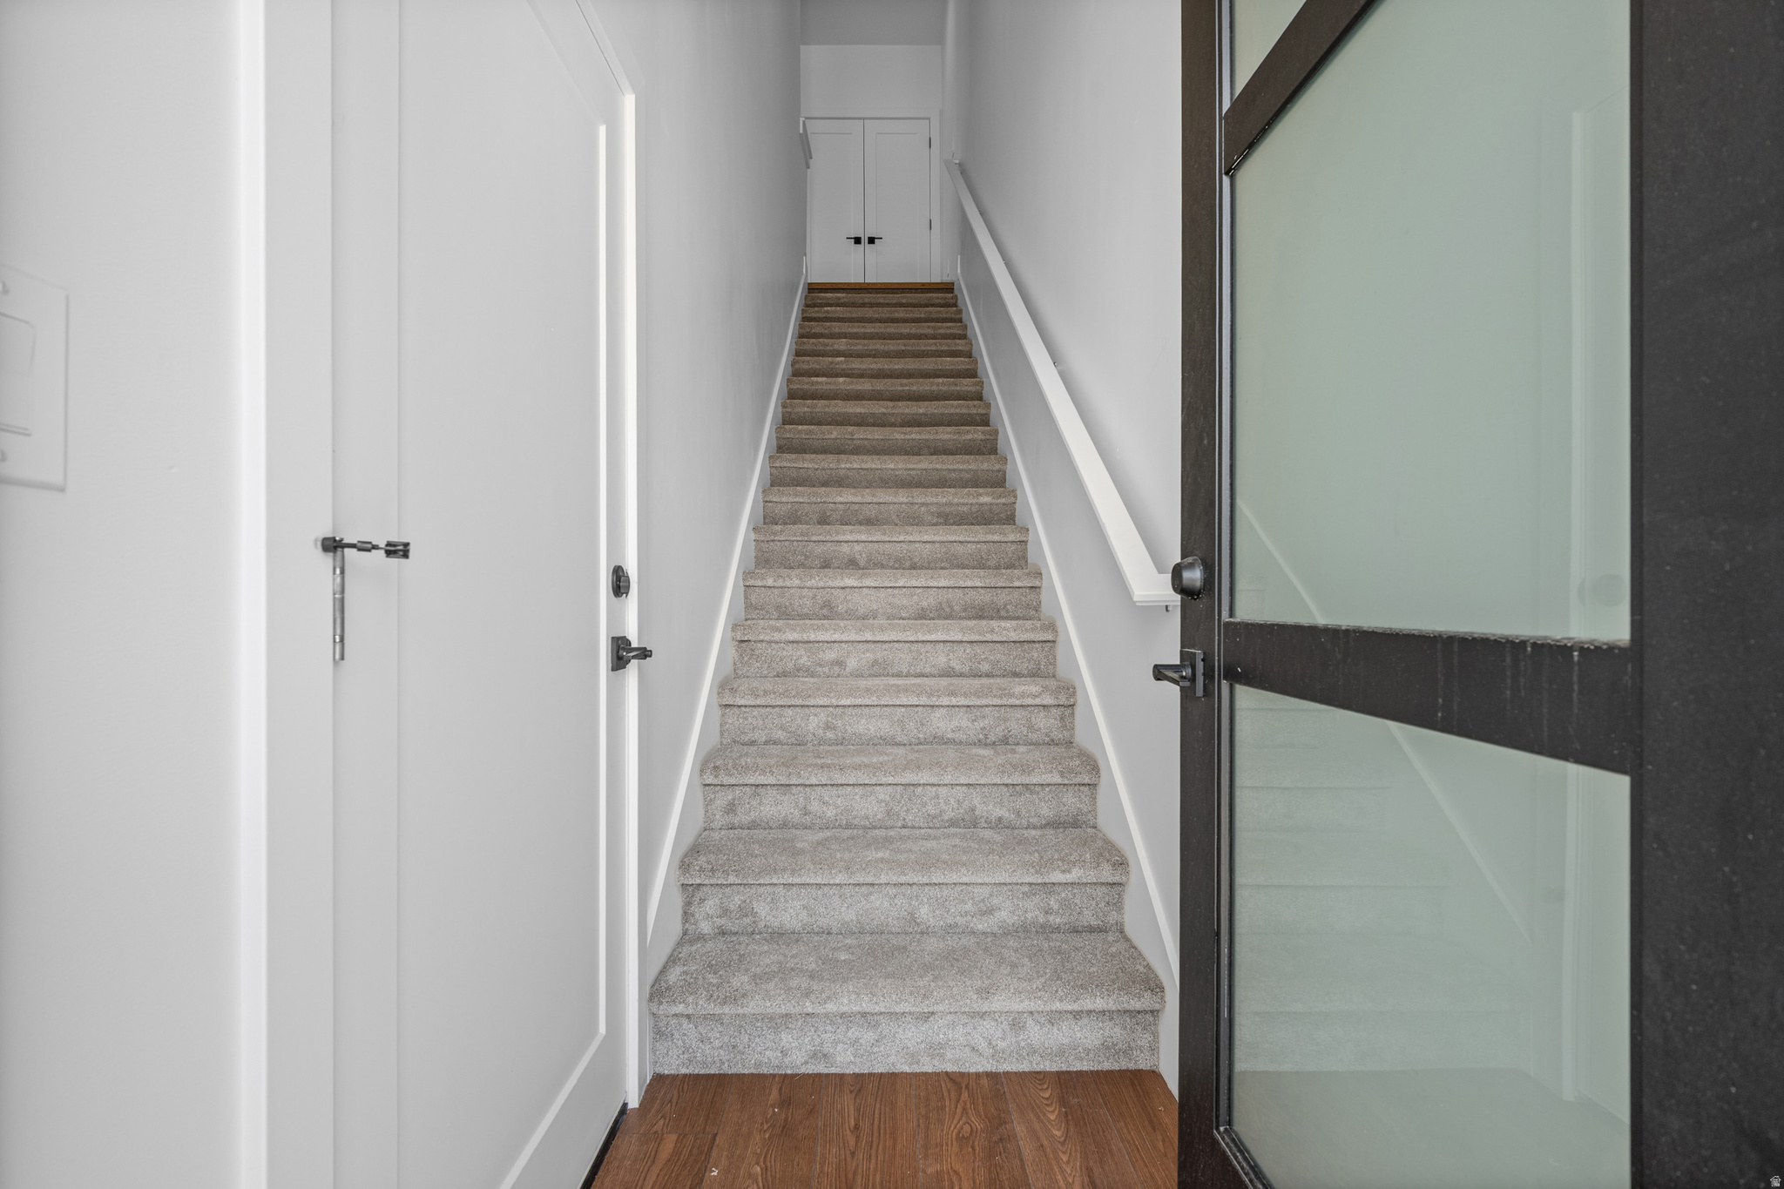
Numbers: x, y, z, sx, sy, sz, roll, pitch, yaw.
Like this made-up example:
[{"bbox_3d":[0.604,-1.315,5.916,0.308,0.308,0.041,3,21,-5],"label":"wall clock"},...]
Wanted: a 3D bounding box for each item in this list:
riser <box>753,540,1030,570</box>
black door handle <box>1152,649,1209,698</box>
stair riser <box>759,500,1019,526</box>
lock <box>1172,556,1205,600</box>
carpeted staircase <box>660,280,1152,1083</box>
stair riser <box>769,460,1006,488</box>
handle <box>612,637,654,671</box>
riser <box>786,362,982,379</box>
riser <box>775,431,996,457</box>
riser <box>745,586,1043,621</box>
[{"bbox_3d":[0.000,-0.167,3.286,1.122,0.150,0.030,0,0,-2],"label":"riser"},{"bbox_3d":[0.408,0.112,1.112,0.058,0.064,0.125,0,0,0],"label":"black door handle"},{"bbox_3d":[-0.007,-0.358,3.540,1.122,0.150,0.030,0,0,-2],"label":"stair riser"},{"bbox_3d":[0.423,-0.025,1.143,0.027,0.062,0.062,0,0,0],"label":"lock"},{"bbox_3d":[-0.017,-0.666,3.911,1.122,3.441,4.376,0,0,-2],"label":"carpeted staircase"},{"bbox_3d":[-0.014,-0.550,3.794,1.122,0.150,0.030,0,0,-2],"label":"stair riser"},{"bbox_3d":[-0.478,0.109,1.446,0.066,0.064,0.127,0,0,-2],"label":"handle"},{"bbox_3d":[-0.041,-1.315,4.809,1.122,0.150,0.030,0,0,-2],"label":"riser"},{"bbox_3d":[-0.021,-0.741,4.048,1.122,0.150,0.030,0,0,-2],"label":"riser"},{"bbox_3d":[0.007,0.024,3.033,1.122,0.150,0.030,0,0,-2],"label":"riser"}]

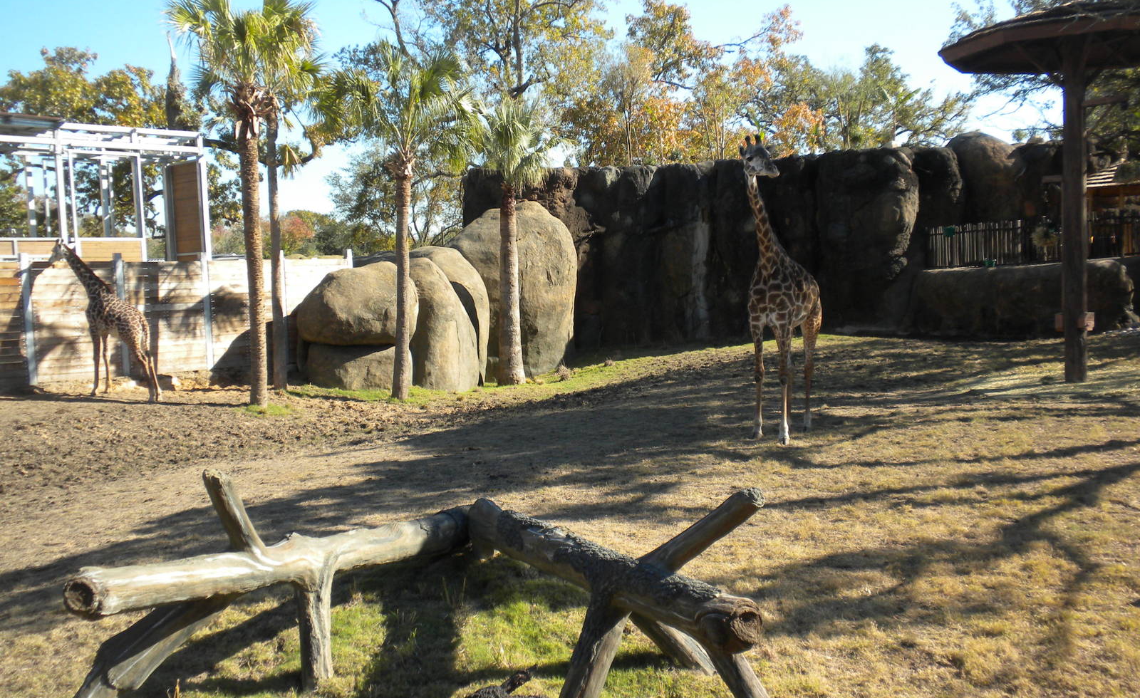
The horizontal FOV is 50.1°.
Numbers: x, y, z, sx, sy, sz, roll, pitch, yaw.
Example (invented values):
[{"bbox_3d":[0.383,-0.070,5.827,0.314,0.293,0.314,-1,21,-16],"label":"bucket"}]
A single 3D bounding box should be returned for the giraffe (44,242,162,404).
[{"bbox_3d":[-10.285,-0.666,26.686,2.500,3.400,0.600,-2,4,6],"label":"giraffe"}]

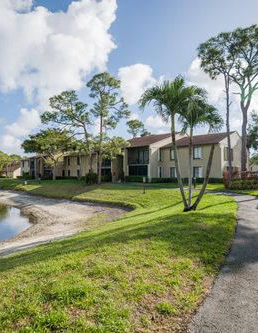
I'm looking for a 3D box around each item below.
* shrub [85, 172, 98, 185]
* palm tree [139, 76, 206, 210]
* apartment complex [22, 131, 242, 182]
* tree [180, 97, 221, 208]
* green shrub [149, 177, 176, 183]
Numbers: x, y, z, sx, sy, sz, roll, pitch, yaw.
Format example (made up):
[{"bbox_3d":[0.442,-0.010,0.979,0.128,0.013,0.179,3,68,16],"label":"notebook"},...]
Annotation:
[{"bbox_3d":[-5.572,1.783,33.000,1.800,1.800,1.700,0,-2,0],"label":"shrub"},{"bbox_3d":[1.724,-0.911,8.800,2.600,5.300,2.500,0,-2,0],"label":"palm tree"},{"bbox_3d":[-7.200,-0.600,51.500,60.000,7.600,13.000,-2,-3,43],"label":"apartment complex"},{"bbox_3d":[2.833,-0.555,8.800,1.800,4.500,1.800,0,-2,0],"label":"tree"},{"bbox_3d":[5.023,2.024,33.300,4.400,0.850,1.000,-2,-3,43],"label":"green shrub"}]

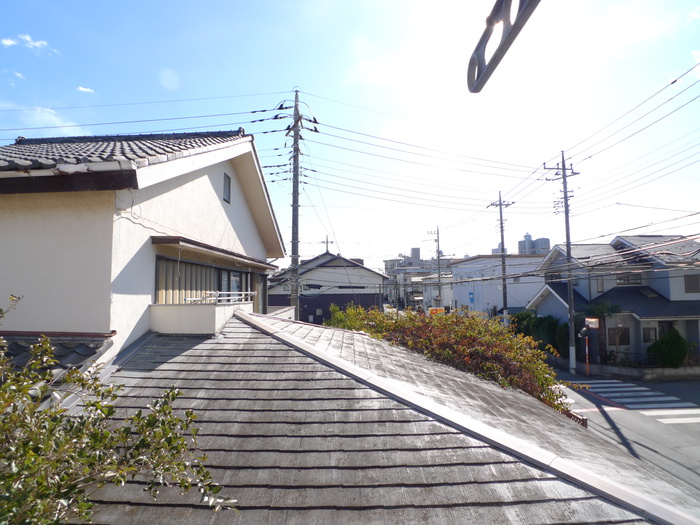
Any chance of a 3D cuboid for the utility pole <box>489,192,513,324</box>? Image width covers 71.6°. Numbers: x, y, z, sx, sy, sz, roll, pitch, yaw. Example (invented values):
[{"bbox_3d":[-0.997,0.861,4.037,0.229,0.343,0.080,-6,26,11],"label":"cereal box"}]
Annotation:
[{"bbox_3d":[13.363,0.636,42.346,1.950,13.730,0.450,0,-4,0],"label":"utility pole"}]

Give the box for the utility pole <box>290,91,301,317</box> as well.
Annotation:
[{"bbox_3d":[-2.347,-0.721,20.888,0.450,13.702,0.450,0,-4,0],"label":"utility pole"}]

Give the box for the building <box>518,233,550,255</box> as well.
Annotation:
[{"bbox_3d":[268.159,3.897,716.208,43.000,93.136,30.000,-1,-4,20],"label":"building"}]

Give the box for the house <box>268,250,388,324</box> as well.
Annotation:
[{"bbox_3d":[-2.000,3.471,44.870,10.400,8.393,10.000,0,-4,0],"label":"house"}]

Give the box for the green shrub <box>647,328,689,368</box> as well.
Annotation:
[{"bbox_3d":[18.588,4.939,28.343,2.150,2.155,2.100,-2,-4,30],"label":"green shrub"}]

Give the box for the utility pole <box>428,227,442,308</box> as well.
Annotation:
[{"bbox_3d":[11.897,1.994,67.009,1.700,14.164,0.500,0,-4,0],"label":"utility pole"}]

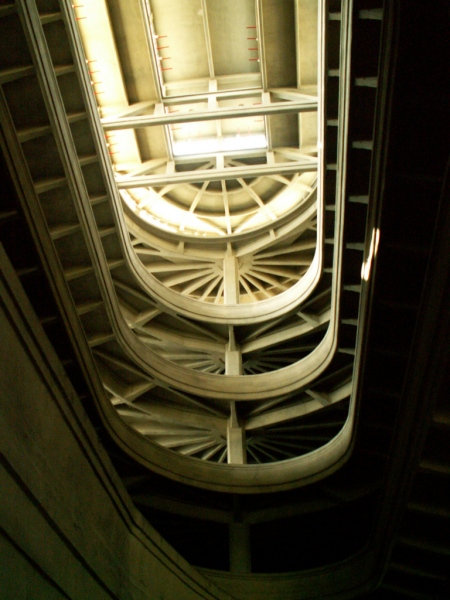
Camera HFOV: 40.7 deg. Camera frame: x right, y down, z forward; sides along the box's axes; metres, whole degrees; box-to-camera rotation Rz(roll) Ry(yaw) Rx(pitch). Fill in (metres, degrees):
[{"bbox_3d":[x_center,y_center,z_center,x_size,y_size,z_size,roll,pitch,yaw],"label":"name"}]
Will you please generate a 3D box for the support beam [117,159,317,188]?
[{"bbox_3d":[-0.340,-7.050,34.087,11.438,0.800,0.280,-5,-43,3],"label":"support beam"}]

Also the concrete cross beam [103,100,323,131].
[{"bbox_3d":[-0.688,-9.580,31.385,11.421,0.800,0.280,-5,-43,3],"label":"concrete cross beam"}]

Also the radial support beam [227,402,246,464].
[{"bbox_3d":[0.626,7.331,29.025,0.899,3.840,0.899,-5,-43,3],"label":"radial support beam"}]

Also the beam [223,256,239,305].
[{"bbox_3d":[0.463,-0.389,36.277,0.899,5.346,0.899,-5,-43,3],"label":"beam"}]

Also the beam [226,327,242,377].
[{"bbox_3d":[0.530,3.966,32.189,0.899,3.960,0.899,-5,-43,3],"label":"beam"}]

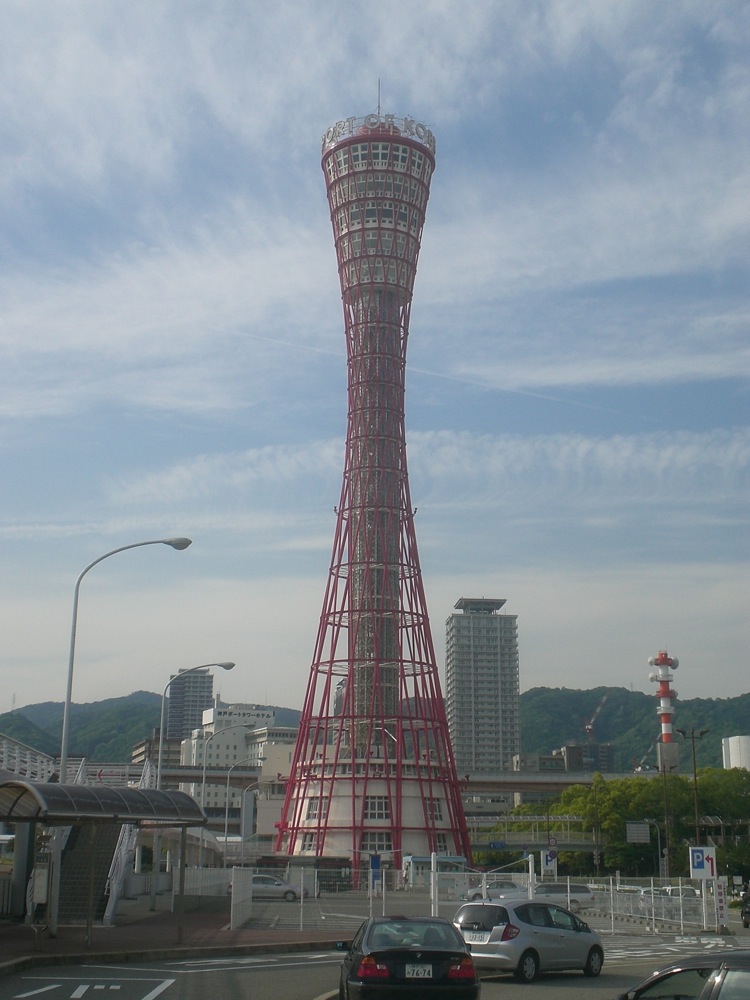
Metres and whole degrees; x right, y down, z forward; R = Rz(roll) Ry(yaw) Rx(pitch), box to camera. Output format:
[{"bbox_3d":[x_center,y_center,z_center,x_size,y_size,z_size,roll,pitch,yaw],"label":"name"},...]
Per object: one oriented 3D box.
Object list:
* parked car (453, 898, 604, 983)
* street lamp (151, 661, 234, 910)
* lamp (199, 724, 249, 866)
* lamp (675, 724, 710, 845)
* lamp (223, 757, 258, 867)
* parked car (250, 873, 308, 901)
[{"bbox_3d":[3.173,8.876,29.831,1.695,1.525,3.900,-10,-18,37],"label":"parked car"},{"bbox_3d":[-8.180,12.821,66.556,3.284,11.103,0.380,2,-14,-4],"label":"street lamp"},{"bbox_3d":[-9.523,19.995,95.142,3.284,11.103,0.380,2,-14,-4],"label":"lamp"},{"bbox_3d":[19.440,19.188,89.096,2.025,10.721,0.400,1,-14,0],"label":"lamp"},{"bbox_3d":[-10.871,27.197,123.844,3.284,11.103,0.380,2,-14,-4],"label":"lamp"},{"bbox_3d":[-5.953,21.791,82.656,4.500,1.460,1.720,1,-14,-2],"label":"parked car"}]

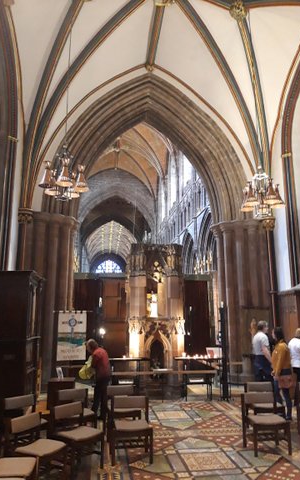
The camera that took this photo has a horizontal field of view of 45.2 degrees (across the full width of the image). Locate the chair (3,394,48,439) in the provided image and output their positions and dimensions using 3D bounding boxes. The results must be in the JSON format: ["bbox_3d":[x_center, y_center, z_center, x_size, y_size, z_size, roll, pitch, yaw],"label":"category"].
[{"bbox_3d":[-1.767,2.630,5.086,0.490,0.750,0.520,-11,-16,44],"label":"chair"}]

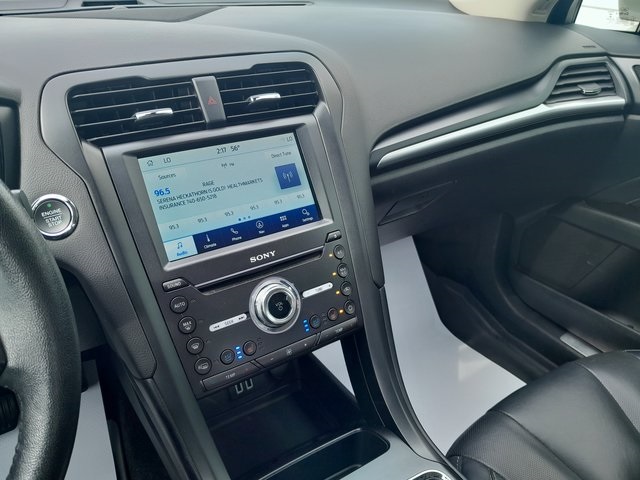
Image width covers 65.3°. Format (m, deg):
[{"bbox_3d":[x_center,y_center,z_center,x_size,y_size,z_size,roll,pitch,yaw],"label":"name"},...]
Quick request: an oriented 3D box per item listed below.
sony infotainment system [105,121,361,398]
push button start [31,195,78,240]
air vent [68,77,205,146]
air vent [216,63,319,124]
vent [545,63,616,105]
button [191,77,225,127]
[{"bbox_3d":[-0.066,0.003,0.514,0.234,0.247,0.040,-17,-2,-29],"label":"sony infotainment system"},{"bbox_3d":[-0.240,-0.020,0.452,0.042,0.042,0.016,-4,-8,-6],"label":"push button start"},{"bbox_3d":[-0.181,-0.123,0.502,0.121,0.057,0.032,-17,-2,-29],"label":"air vent"},{"bbox_3d":[-0.063,-0.163,0.571,0.118,0.057,0.032,-17,-2,-29],"label":"air vent"},{"bbox_3d":[0.404,-0.246,0.792,0.152,0.060,0.033,-12,-1,-22],"label":"vent"},{"bbox_3d":[-0.117,-0.143,0.526,0.025,0.052,0.016,-17,-2,-29],"label":"button"}]

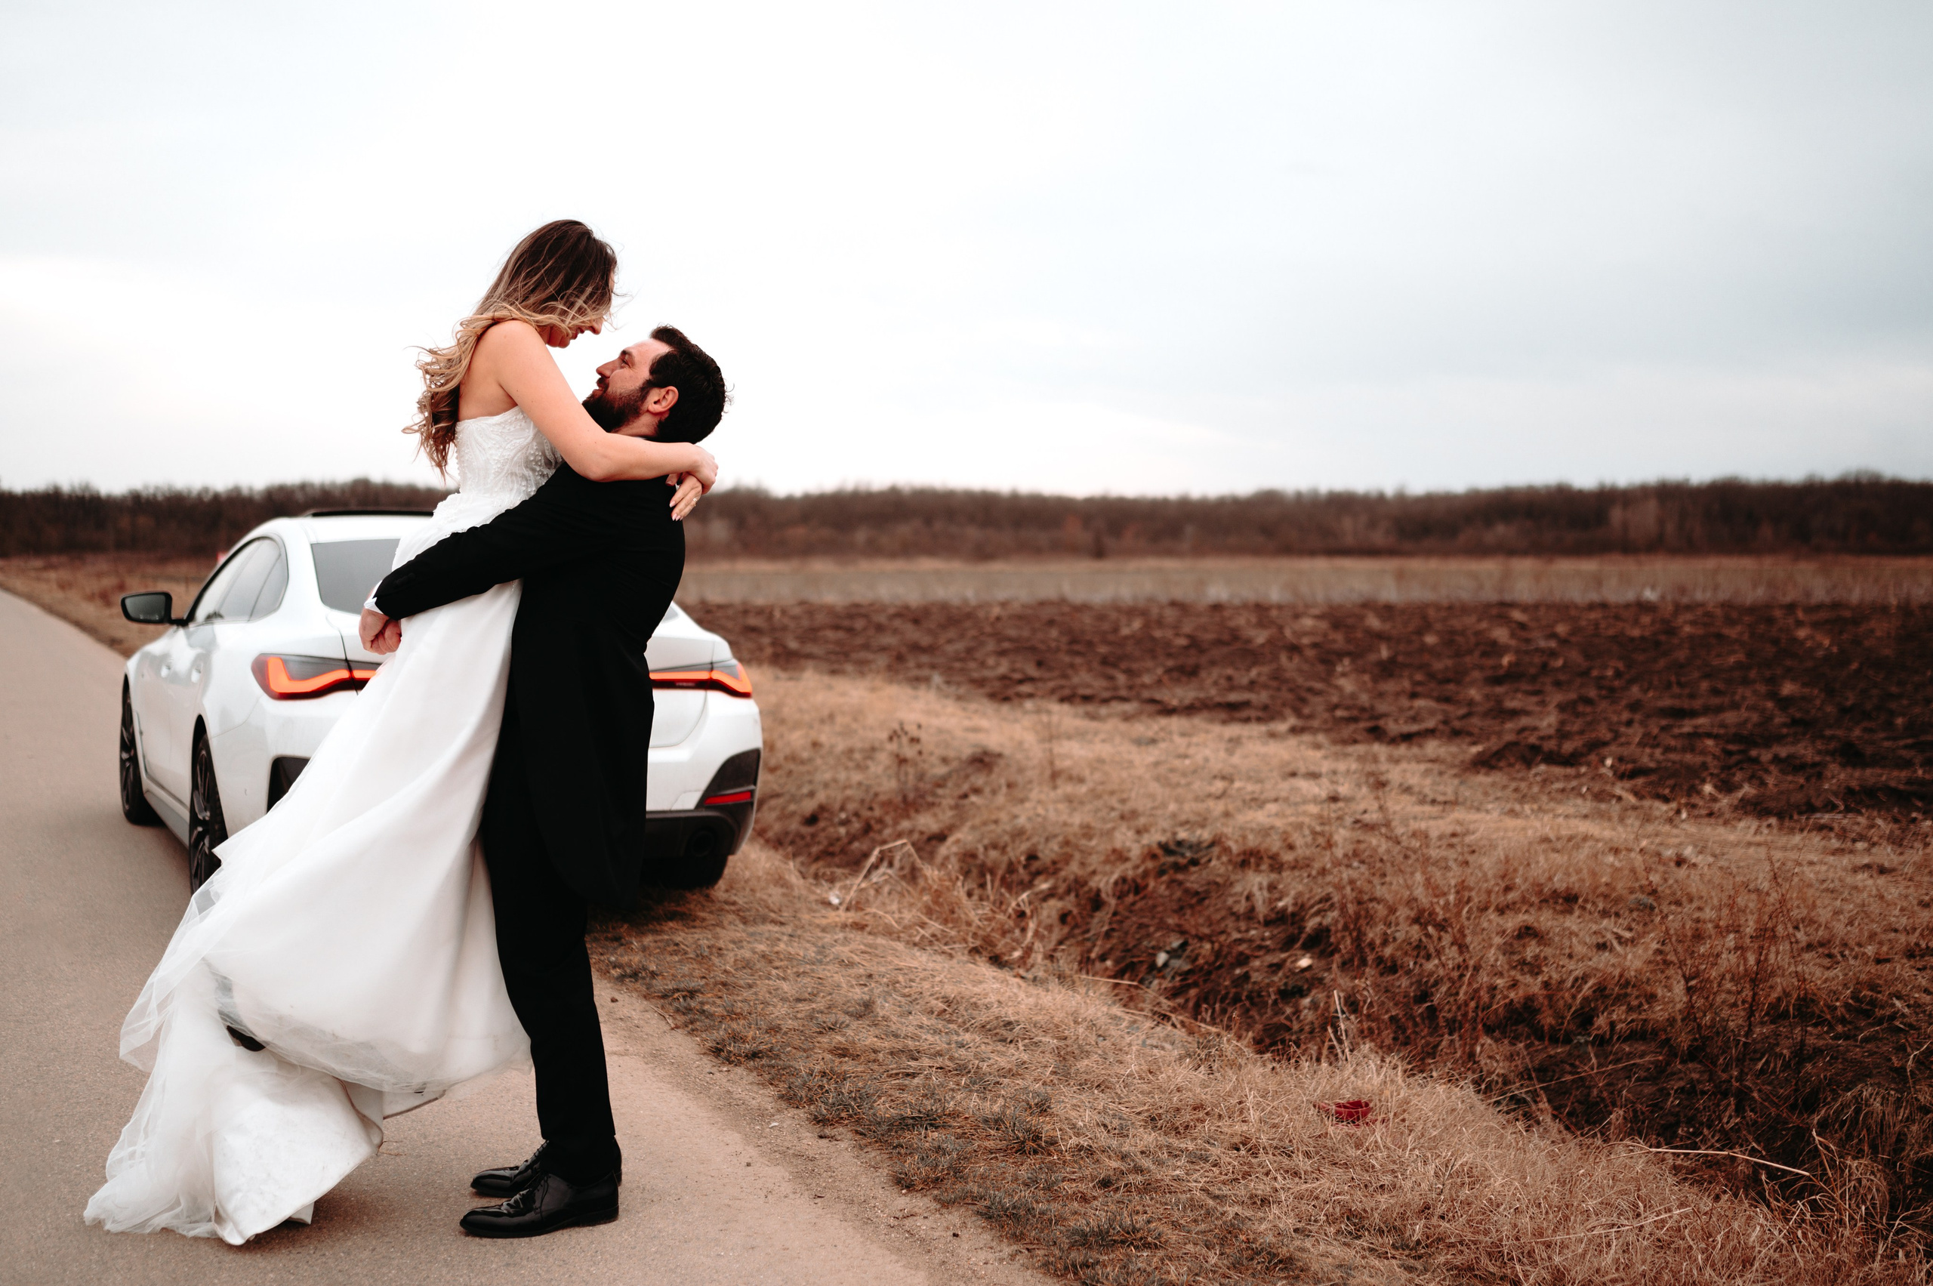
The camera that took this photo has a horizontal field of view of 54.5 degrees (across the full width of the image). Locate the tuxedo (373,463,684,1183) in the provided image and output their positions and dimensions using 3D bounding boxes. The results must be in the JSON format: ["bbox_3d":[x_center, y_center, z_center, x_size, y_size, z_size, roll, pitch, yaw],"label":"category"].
[{"bbox_3d":[-0.846,0.345,3.630,0.600,1.410,0.540,0,3,-10],"label":"tuxedo"}]

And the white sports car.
[{"bbox_3d":[-2.430,0.165,7.930,1.920,1.440,4.760,-1,3,-29],"label":"white sports car"}]

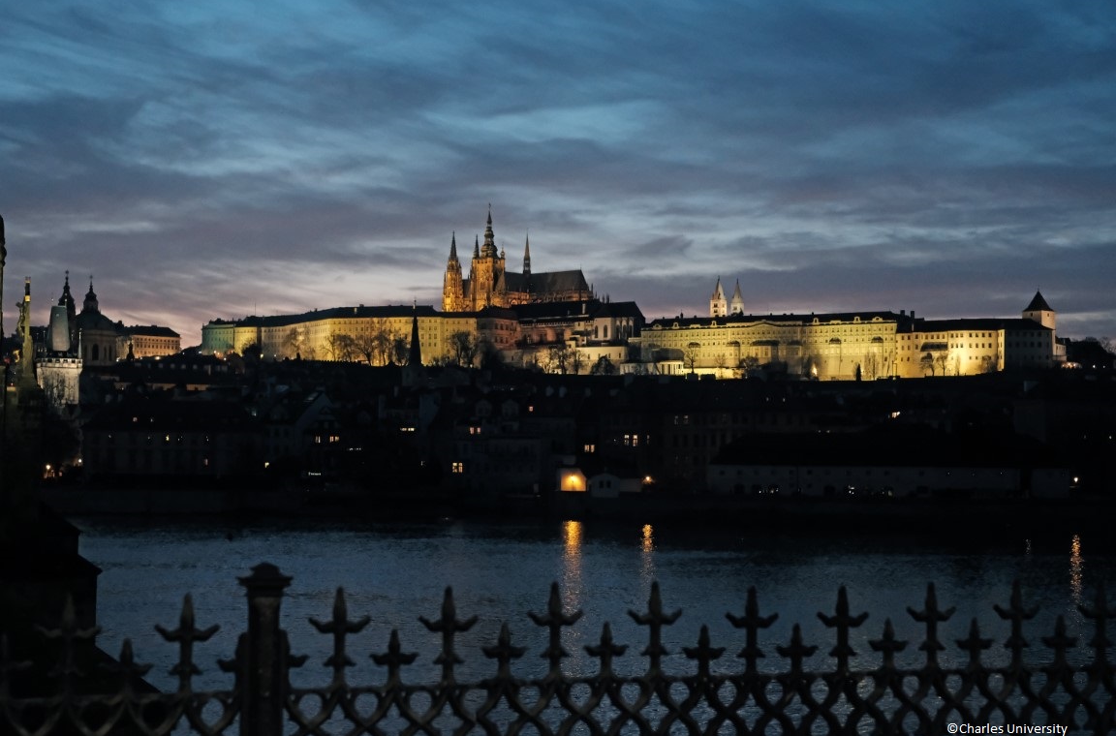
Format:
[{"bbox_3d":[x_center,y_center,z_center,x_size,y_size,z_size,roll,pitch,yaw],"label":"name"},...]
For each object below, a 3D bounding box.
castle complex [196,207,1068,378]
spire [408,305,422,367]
[{"bbox_3d":[30.000,-45.764,1004.300,555.000,119.000,125.000,-2,-4,31],"label":"castle complex"},{"bbox_3d":[-55.664,-12.882,641.806,5.500,25.430,5.500,0,-3,-5],"label":"spire"}]

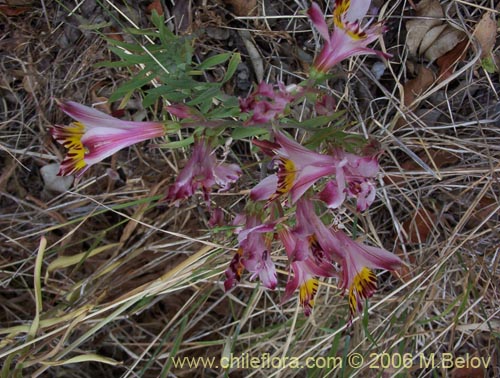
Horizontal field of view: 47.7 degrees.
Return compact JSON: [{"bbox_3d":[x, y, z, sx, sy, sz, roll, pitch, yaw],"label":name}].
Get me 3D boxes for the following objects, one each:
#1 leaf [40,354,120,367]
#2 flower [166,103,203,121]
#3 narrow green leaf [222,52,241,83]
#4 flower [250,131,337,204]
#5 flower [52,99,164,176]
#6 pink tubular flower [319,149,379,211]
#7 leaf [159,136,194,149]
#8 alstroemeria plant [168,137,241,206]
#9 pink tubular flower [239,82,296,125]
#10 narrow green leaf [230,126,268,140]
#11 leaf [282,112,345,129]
[{"bbox_3d":[-0.126,0.128,0.420,0.059,0.007,0.008,2,67,0],"label":"leaf"},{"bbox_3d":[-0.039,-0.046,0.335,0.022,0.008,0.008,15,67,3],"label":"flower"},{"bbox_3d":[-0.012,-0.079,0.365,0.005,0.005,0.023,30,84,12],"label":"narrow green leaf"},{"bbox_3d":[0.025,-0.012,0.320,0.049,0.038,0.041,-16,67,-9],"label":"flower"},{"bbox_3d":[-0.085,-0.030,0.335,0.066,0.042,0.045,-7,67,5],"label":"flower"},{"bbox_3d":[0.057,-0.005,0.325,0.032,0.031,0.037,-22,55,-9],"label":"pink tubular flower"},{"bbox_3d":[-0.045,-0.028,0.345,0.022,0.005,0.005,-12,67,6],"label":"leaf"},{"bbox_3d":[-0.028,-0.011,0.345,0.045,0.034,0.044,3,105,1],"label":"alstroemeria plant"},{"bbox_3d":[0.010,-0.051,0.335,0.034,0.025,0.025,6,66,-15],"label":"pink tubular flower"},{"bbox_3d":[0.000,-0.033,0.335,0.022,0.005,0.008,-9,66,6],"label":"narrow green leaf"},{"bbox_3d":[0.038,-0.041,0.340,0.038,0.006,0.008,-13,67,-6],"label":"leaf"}]

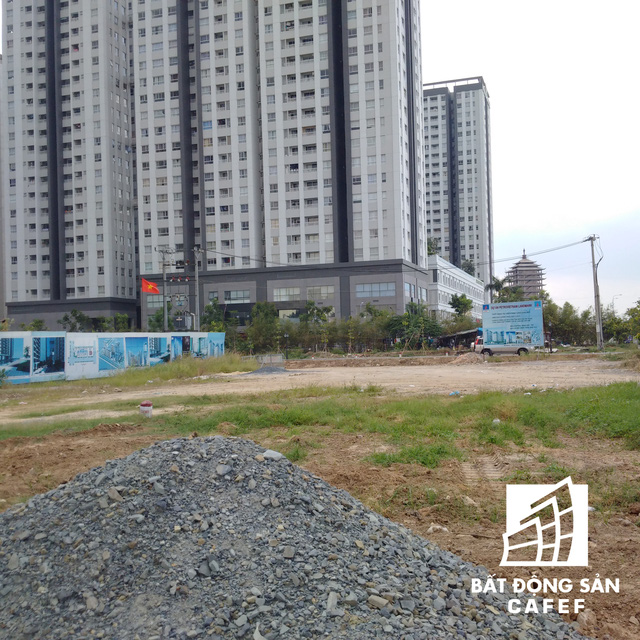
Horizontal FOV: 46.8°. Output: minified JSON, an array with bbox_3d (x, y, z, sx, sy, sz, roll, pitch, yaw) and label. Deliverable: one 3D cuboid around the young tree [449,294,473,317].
[{"bbox_3d":[17.563,-0.114,91.984,2.986,6.243,2.986,-2,0,0],"label":"young tree"}]

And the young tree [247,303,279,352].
[{"bbox_3d":[-5.684,0.843,73.987,3.202,5.189,3.202,-2,0,0],"label":"young tree"}]

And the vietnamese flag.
[{"bbox_3d":[-13.982,-2.763,61.000,1.600,1.320,0.400,-1,0,-9],"label":"vietnamese flag"}]

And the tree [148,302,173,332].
[{"bbox_3d":[-16.428,1.009,76.985,2.707,5.664,2.707,-2,0,0],"label":"tree"}]

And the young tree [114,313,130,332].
[{"bbox_3d":[-21.302,1.587,79.988,1.731,4.799,1.731,-2,0,0],"label":"young tree"}]

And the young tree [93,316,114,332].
[{"bbox_3d":[-23.362,1.831,79.989,2.380,4.422,2.380,-2,0,0],"label":"young tree"}]

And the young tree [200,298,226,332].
[{"bbox_3d":[-10.723,0.748,74.985,2.637,5.859,2.637,-2,0,0],"label":"young tree"}]

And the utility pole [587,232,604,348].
[{"bbox_3d":[24.905,-2.384,65.973,1.200,10.318,0.600,-2,0,0],"label":"utility pole"}]

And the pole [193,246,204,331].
[{"bbox_3d":[-10.542,-1.321,64.973,1.000,10.282,0.500,-2,0,0],"label":"pole"}]

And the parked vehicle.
[{"bbox_3d":[14.561,2.170,59.000,4.900,1.750,1.800,-2,0,6],"label":"parked vehicle"}]

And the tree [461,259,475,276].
[{"bbox_3d":[39.026,-13.844,195.000,3.692,4.878,3.692,-2,0,0],"label":"tree"}]

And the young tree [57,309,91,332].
[{"bbox_3d":[-26.378,1.439,79.986,3.678,5.368,3.678,-2,0,0],"label":"young tree"}]

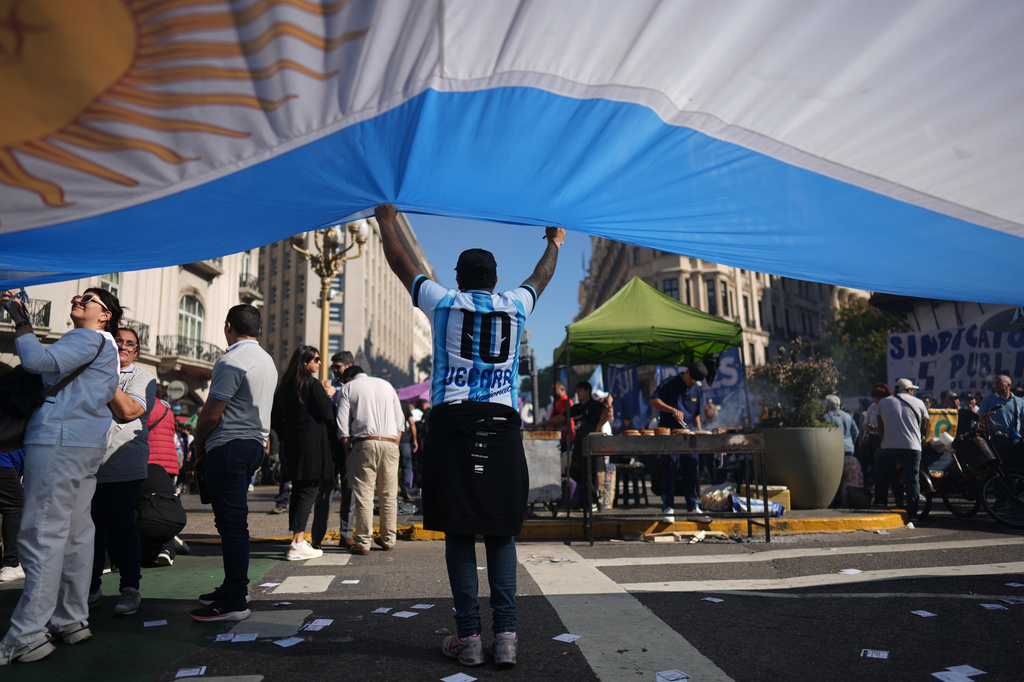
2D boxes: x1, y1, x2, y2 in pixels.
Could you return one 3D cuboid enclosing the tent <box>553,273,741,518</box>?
[{"bbox_3d":[1.550,0.594,8.273,1.950,2.800,1.950,0,-8,0],"label":"tent"}]

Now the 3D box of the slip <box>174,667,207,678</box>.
[{"bbox_3d":[-1.299,1.339,2.765,0.108,0.004,0.108,3,-9,-18],"label":"slip"}]

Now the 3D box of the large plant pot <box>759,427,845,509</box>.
[{"bbox_3d":[3.579,1.550,8.414,1.070,0.950,1.070,0,-8,0],"label":"large plant pot"}]

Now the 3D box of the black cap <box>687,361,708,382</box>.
[{"bbox_3d":[1.884,0.343,6.858,0.180,0.260,0.140,5,-50,-30],"label":"black cap"}]

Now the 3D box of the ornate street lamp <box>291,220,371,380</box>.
[{"bbox_3d":[-3.642,0.083,13.333,1.570,5.500,1.570,0,-8,0],"label":"ornate street lamp"}]

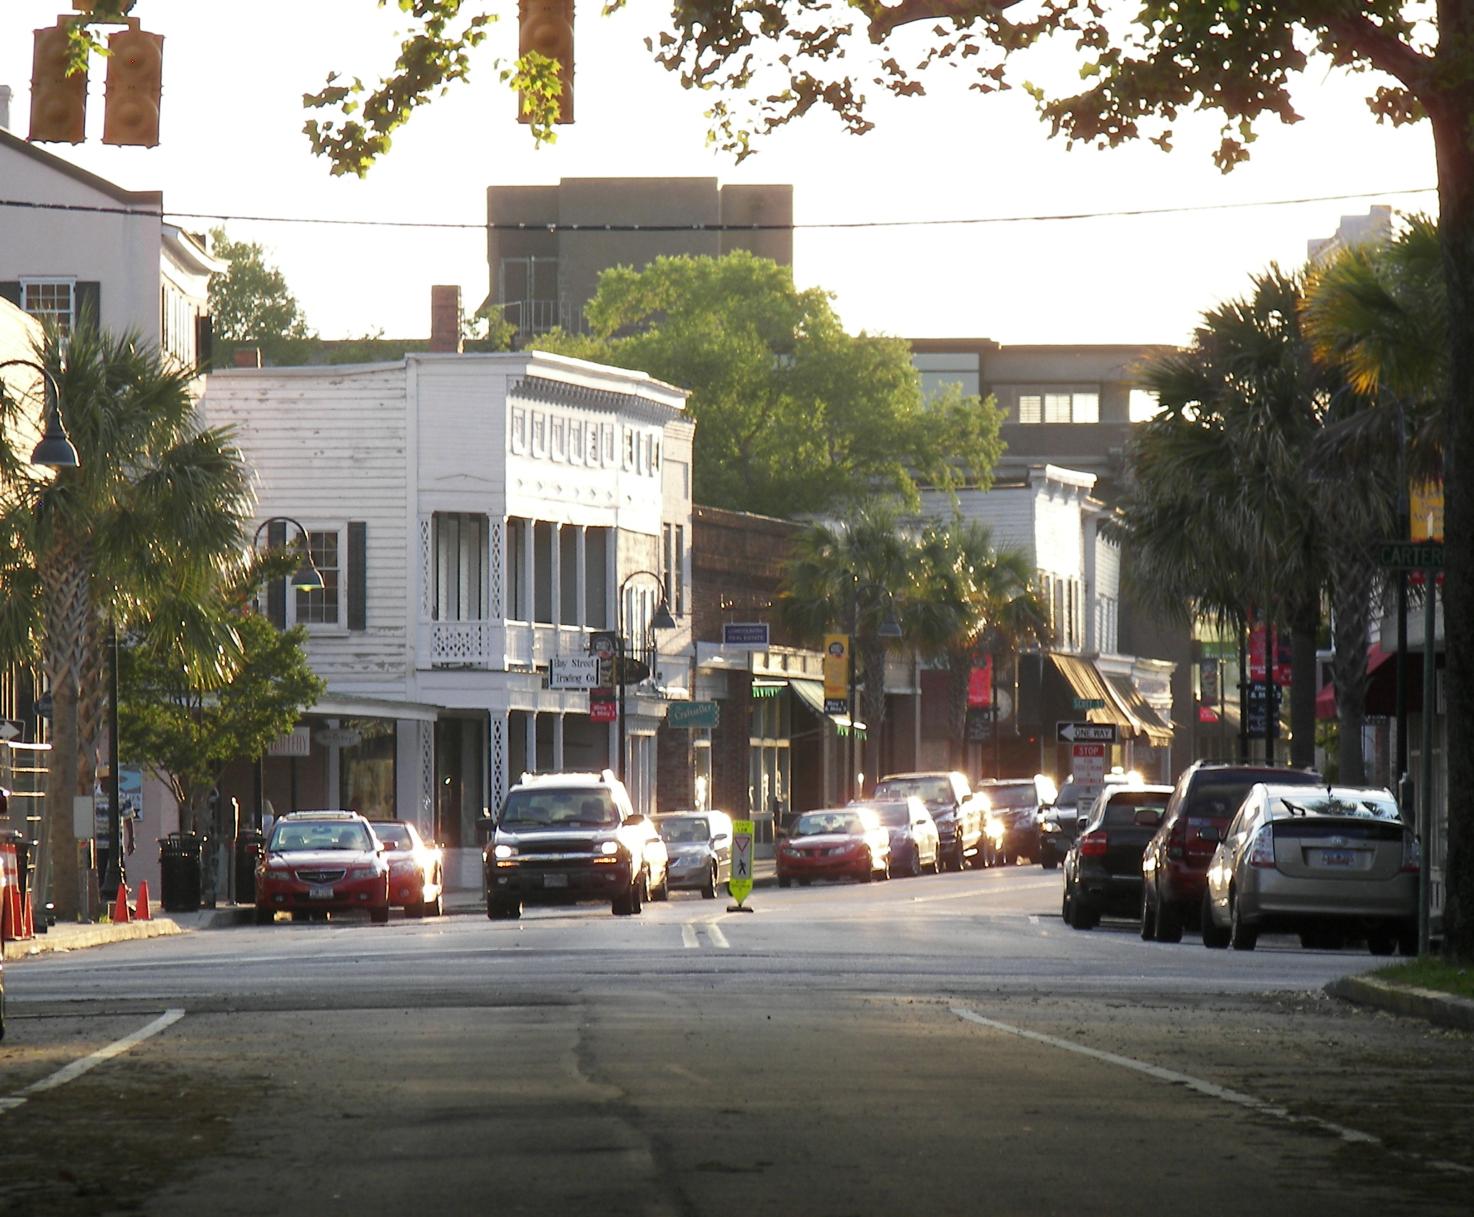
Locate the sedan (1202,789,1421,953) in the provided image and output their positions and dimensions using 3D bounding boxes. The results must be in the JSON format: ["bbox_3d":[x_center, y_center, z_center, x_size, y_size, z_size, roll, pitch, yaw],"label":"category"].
[{"bbox_3d":[5.236,2.363,100.000,1.730,1.490,4.450,1,-1,-2],"label":"sedan"}]

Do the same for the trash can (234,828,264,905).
[{"bbox_3d":[-6.699,3.528,151.000,0.560,1.040,0.560,0,-1,0],"label":"trash can"}]

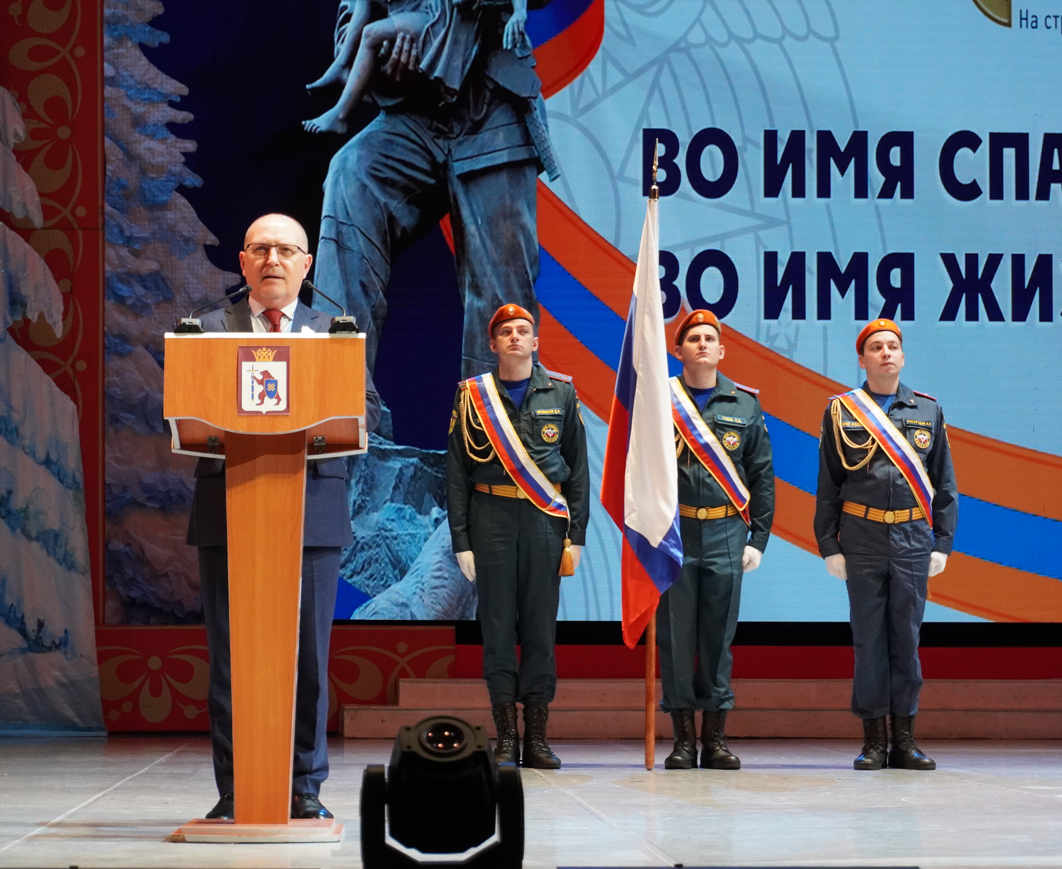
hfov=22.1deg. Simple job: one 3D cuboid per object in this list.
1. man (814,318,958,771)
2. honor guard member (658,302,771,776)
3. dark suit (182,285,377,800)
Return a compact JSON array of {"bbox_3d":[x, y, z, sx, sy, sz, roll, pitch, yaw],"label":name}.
[{"bbox_3d":[1.433,0.433,10.927,0.588,1.803,0.340,0,-4,-3],"label":"man"},{"bbox_3d":[0.696,0.412,10.966,0.583,1.844,0.340,0,-4,-3],"label":"honor guard member"},{"bbox_3d":[-0.713,0.317,7.718,0.571,1.427,0.450,0,-4,-3],"label":"dark suit"}]

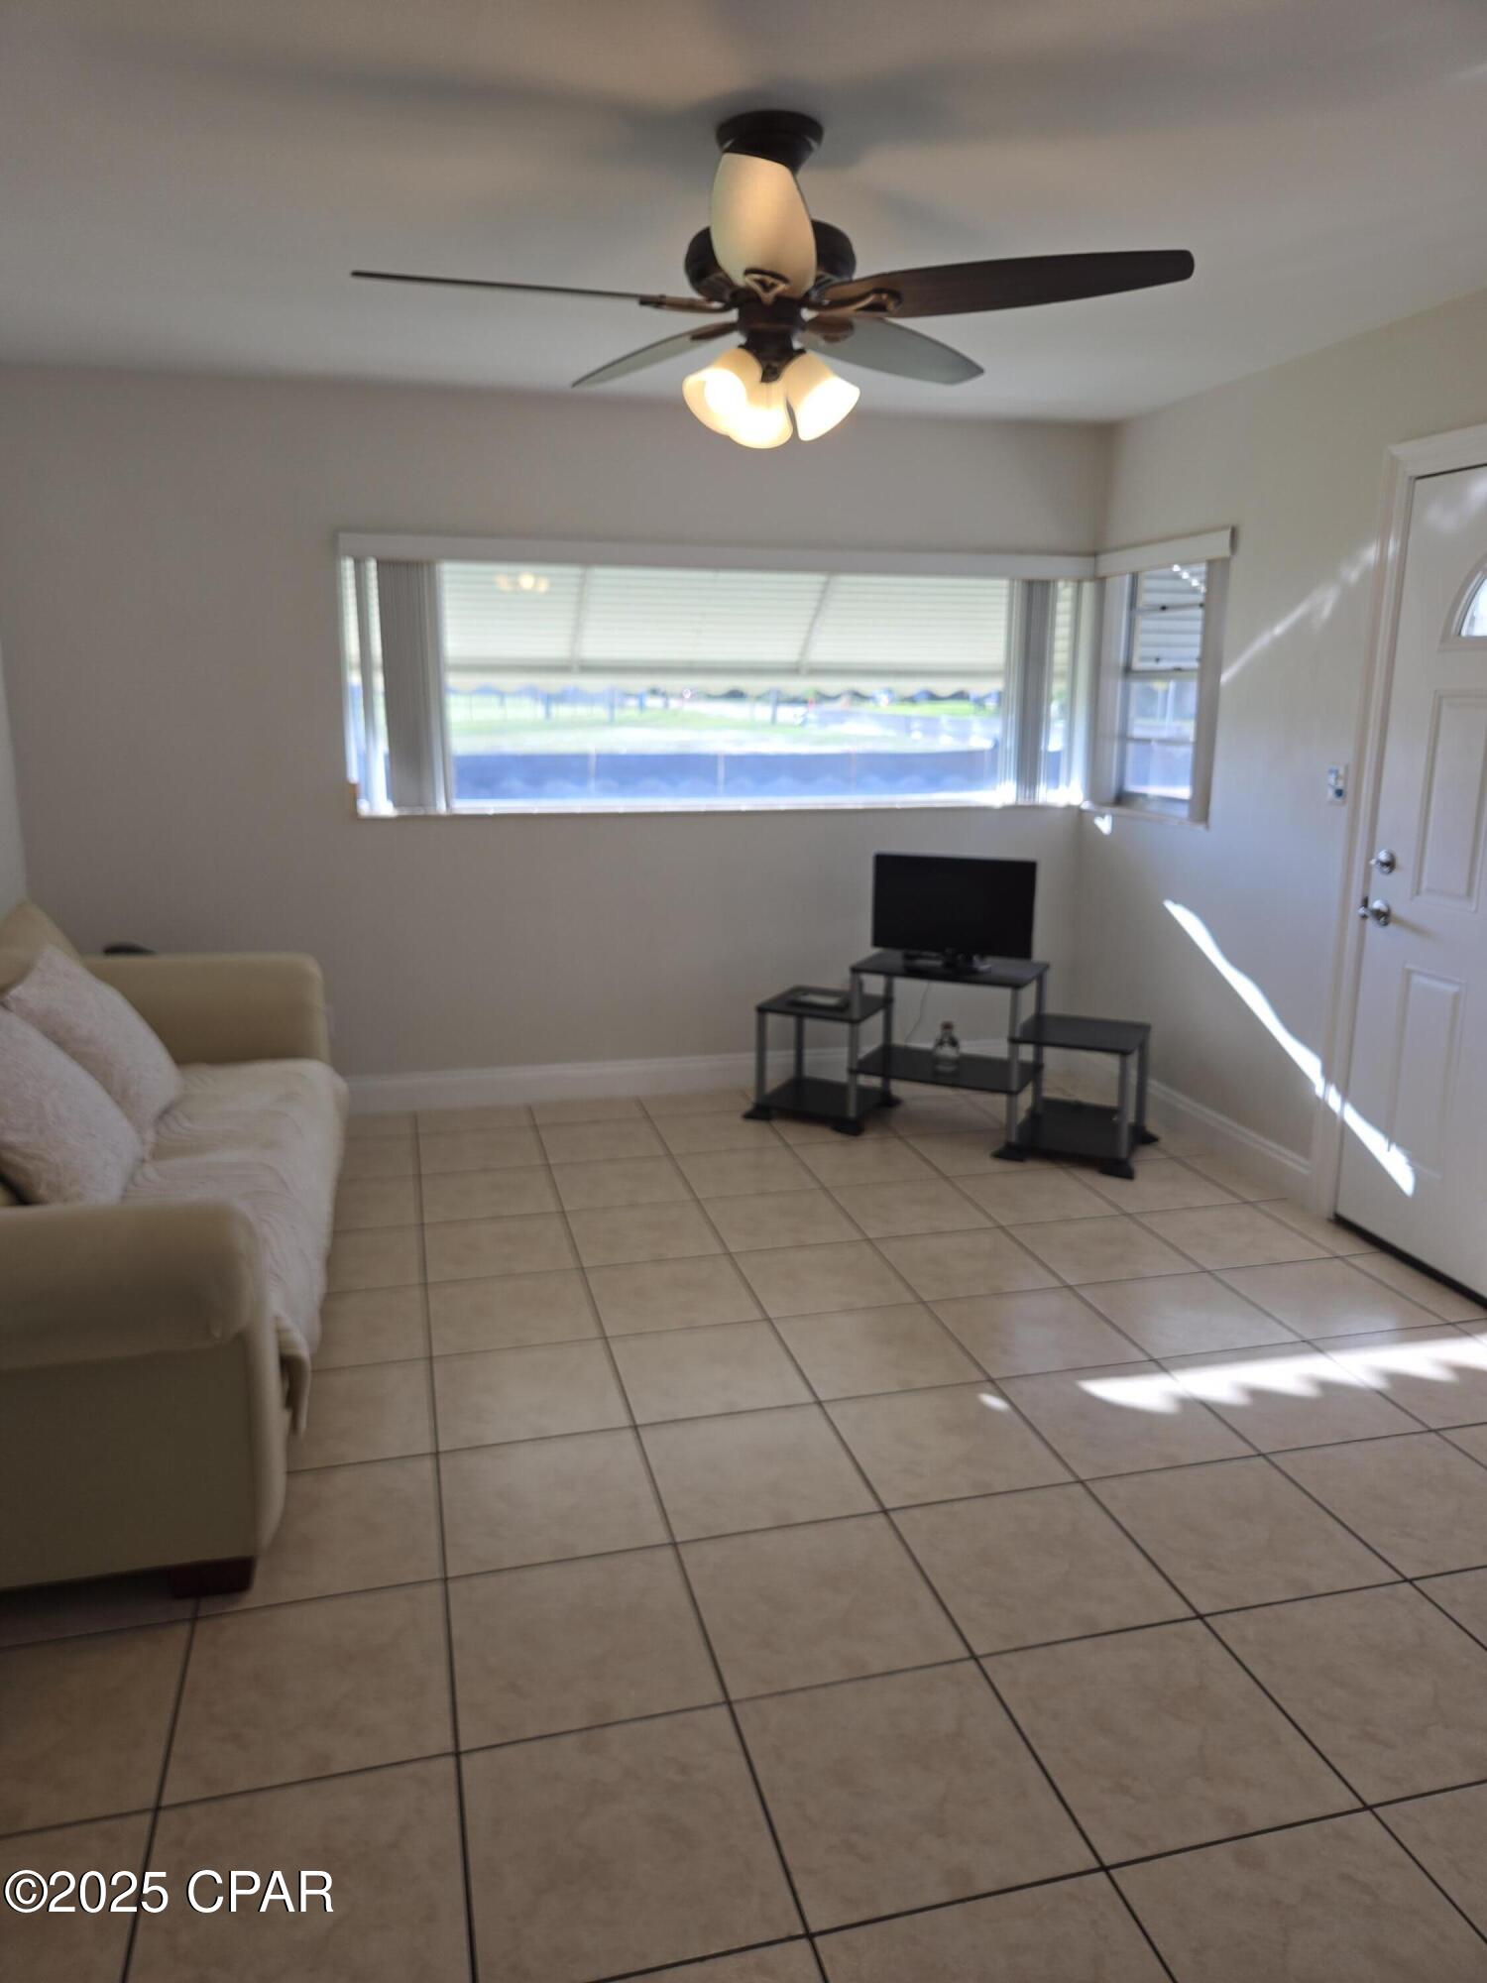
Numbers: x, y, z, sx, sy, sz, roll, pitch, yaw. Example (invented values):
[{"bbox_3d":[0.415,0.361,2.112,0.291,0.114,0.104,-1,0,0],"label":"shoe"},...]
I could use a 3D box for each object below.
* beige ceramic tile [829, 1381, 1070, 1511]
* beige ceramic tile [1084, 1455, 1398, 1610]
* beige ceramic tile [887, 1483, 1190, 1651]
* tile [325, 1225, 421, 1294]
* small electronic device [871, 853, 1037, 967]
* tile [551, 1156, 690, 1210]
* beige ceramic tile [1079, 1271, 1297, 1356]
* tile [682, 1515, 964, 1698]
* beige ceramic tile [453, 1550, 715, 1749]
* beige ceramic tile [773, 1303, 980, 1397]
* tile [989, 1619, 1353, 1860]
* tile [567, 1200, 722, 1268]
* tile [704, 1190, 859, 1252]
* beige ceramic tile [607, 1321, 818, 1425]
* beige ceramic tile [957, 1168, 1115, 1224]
[{"bbox_3d":[0.410,0.917,2.681,0.390,0.010,0.390,-3,13,-14],"label":"beige ceramic tile"},{"bbox_3d":[0.901,0.987,2.423,0.396,0.010,0.396,-3,13,-14],"label":"beige ceramic tile"},{"bbox_3d":[0.512,1.007,2.325,0.396,0.010,0.396,-3,13,-14],"label":"beige ceramic tile"},{"bbox_3d":[-1.050,0.721,3.527,0.397,0.012,0.397,-3,13,-14],"label":"tile"},{"bbox_3d":[0.719,-0.270,4.507,0.555,0.375,0.130,6,14,22],"label":"small electronic device"},{"bbox_3d":[-0.375,0.601,4.101,0.397,0.012,0.397,-3,13,-14],"label":"tile"},{"bbox_3d":[1.085,0.797,3.254,0.390,0.010,0.390,-3,13,-14],"label":"beige ceramic tile"},{"bbox_3d":[0.123,1.021,2.210,0.397,0.012,0.397,-3,13,-14],"label":"tile"},{"bbox_3d":[-0.264,1.040,2.112,0.397,0.012,0.397,-3,13,-14],"label":"beige ceramic tile"},{"bbox_3d":[0.311,0.835,3.065,0.397,0.012,0.397,-3,13,-14],"label":"beige ceramic tile"},{"bbox_3d":[0.613,1.092,1.945,0.396,0.010,0.396,-3,13,-14],"label":"tile"},{"bbox_3d":[-0.279,0.688,3.746,0.396,0.010,0.396,-3,13,-14],"label":"tile"},{"bbox_3d":[0.111,0.664,3.803,0.390,0.010,0.390,-3,13,-14],"label":"tile"},{"bbox_3d":[-0.078,0.858,2.986,0.396,0.010,0.396,-3,13,-14],"label":"beige ceramic tile"},{"bbox_3d":[0.885,0.628,4.001,0.390,0.010,0.390,-3,13,-14],"label":"beige ceramic tile"}]

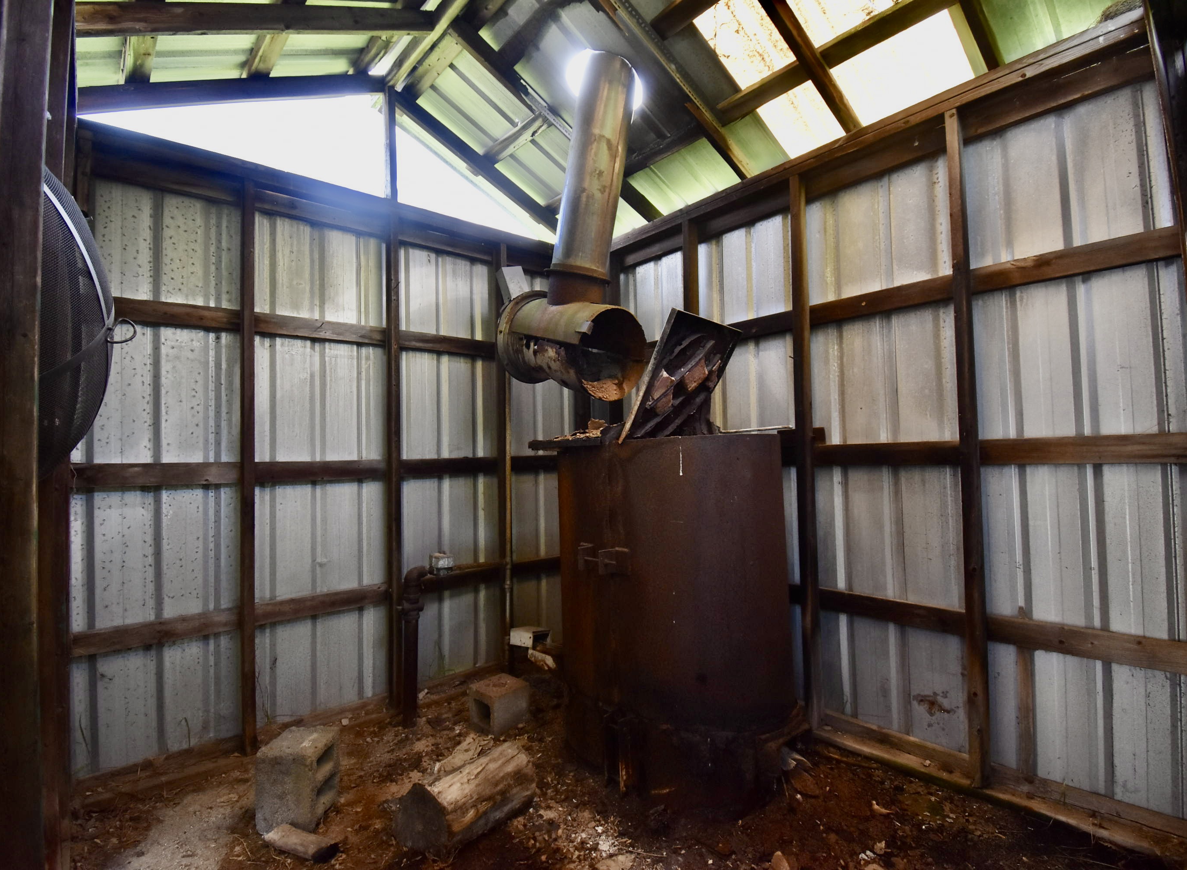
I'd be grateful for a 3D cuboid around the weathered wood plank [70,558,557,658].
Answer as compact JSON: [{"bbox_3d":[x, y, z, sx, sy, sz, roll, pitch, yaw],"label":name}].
[{"bbox_3d":[-1.006,0.774,2.660,2.289,0.090,0.038,0,-2,-35],"label":"weathered wood plank"}]

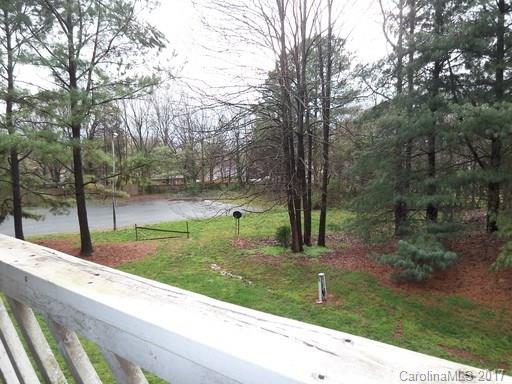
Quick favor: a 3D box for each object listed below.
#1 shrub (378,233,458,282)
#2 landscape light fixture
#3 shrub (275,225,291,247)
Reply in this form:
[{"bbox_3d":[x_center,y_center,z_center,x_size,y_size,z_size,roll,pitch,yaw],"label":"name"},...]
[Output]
[{"bbox_3d":[5.997,2.338,12.584,2.600,1.380,2.100,2,4,26],"label":"shrub"},{"bbox_3d":[1.957,2.843,10.088,0.220,0.920,0.220,1,4,11],"label":"landscape light fixture"},{"bbox_3d":[1.373,2.218,17.384,0.800,1.150,0.800,0,4,5],"label":"shrub"}]

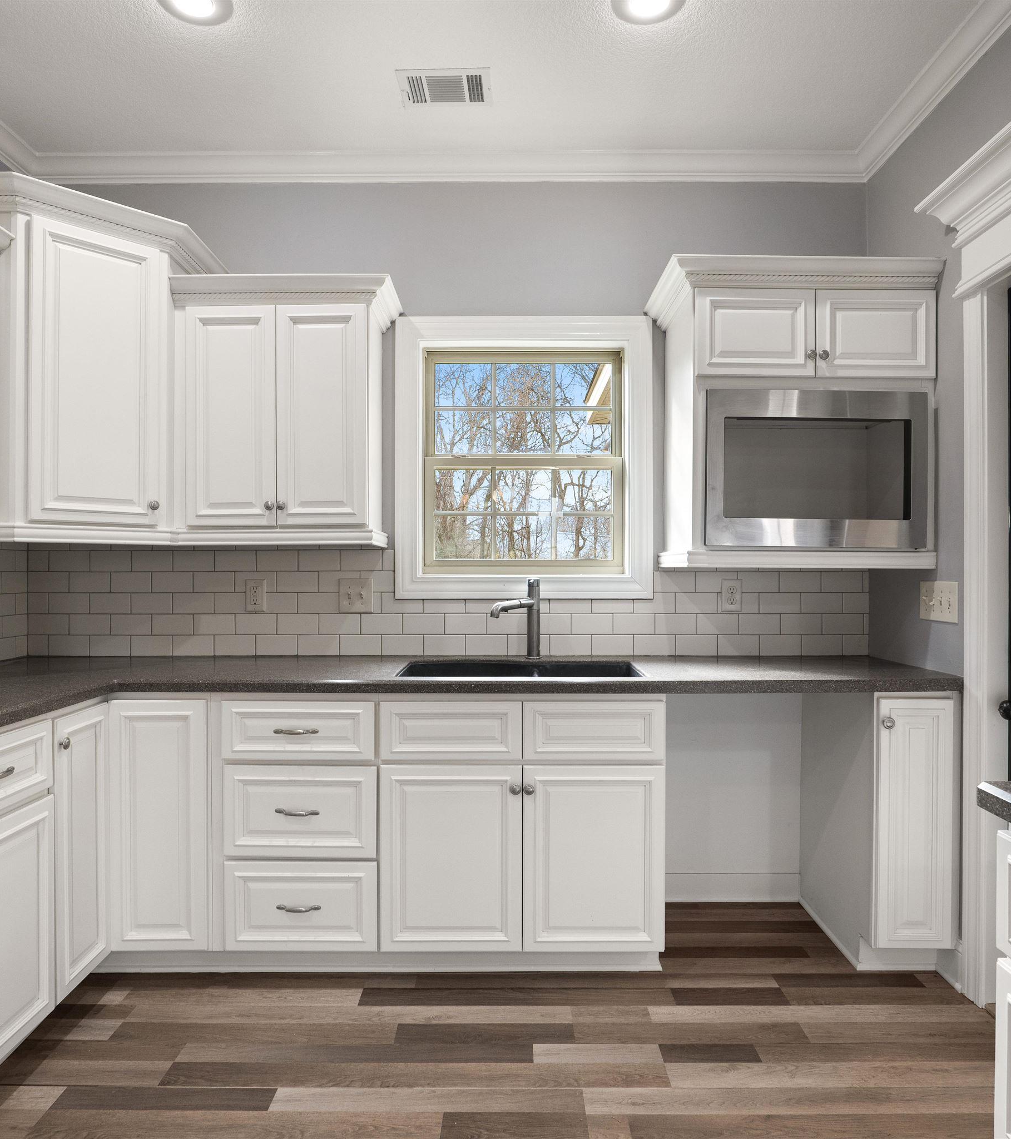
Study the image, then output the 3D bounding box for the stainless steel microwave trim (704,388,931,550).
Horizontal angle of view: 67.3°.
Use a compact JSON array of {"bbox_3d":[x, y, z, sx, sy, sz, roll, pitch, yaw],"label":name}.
[{"bbox_3d":[0.963,-0.308,2.363,0.686,0.486,0.042,0,0,0],"label":"stainless steel microwave trim"}]

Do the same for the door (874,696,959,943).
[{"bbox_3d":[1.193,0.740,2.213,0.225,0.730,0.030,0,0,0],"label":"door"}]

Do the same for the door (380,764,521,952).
[{"bbox_3d":[-0.159,0.850,2.237,0.415,0.546,0.025,0,0,0],"label":"door"}]

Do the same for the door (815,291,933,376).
[{"bbox_3d":[1.168,-0.739,2.392,0.377,0.274,0.025,0,0,0],"label":"door"}]

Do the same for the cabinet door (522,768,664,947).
[{"bbox_3d":[0.262,0.850,2.237,0.414,0.546,0.025,0,0,0],"label":"cabinet door"}]

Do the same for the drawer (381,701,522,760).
[{"bbox_3d":[-0.160,0.475,2.481,0.419,0.172,0.480,0,0,0],"label":"drawer"}]

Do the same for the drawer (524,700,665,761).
[{"bbox_3d":[0.261,0.470,2.430,0.410,0.170,0.450,0,0,0],"label":"drawer"}]

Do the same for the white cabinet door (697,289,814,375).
[{"bbox_3d":[0.787,-0.745,2.392,0.375,0.273,0.025,0,0,0],"label":"white cabinet door"}]

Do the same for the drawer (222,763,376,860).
[{"bbox_3d":[-0.606,0.714,2.480,0.453,0.274,0.480,0,0,0],"label":"drawer"}]

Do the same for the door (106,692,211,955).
[{"bbox_3d":[-1.010,0.746,2.223,0.293,0.735,0.028,0,0,0],"label":"door"}]

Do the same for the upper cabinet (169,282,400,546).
[{"bbox_3d":[-0.747,-0.521,2.660,0.730,0.877,0.360,0,0,0],"label":"upper cabinet"}]

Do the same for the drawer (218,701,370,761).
[{"bbox_3d":[-0.604,0.470,2.420,0.446,0.170,0.460,0,0,0],"label":"drawer"}]

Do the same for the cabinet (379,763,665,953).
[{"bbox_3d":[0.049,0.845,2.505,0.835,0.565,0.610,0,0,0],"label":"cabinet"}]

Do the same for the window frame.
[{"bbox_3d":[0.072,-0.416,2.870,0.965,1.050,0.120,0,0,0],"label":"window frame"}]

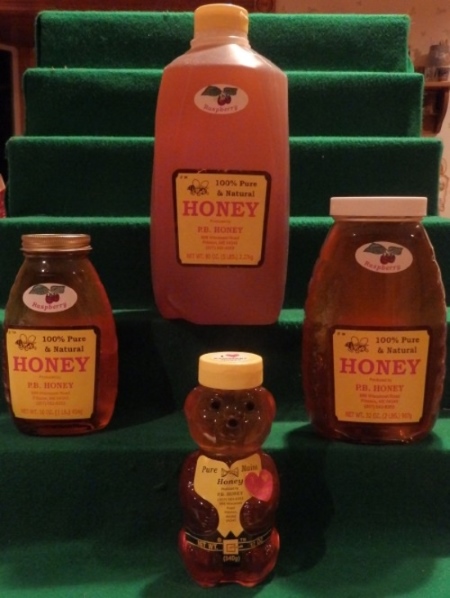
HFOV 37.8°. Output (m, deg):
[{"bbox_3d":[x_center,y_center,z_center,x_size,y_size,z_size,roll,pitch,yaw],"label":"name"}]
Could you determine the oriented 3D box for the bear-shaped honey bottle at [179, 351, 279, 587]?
[{"bbox_3d":[0.003,0.105,0.416,0.064,0.140,0.052,0,8,-3],"label":"bear-shaped honey bottle"}]

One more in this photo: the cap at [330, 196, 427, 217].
[{"bbox_3d":[0.105,-0.063,0.451,0.067,0.013,0.067,0,8,0],"label":"cap"}]

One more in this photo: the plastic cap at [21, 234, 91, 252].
[{"bbox_3d":[-0.120,-0.040,0.467,0.051,0.010,0.051,0,8,0],"label":"plastic cap"}]

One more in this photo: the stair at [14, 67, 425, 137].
[{"bbox_3d":[-0.002,-0.192,0.681,0.396,0.073,0.063,0,8,0],"label":"stair"}]

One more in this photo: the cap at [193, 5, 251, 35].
[{"bbox_3d":[-0.003,-0.208,0.494,0.040,0.018,0.040,0,8,0],"label":"cap"}]

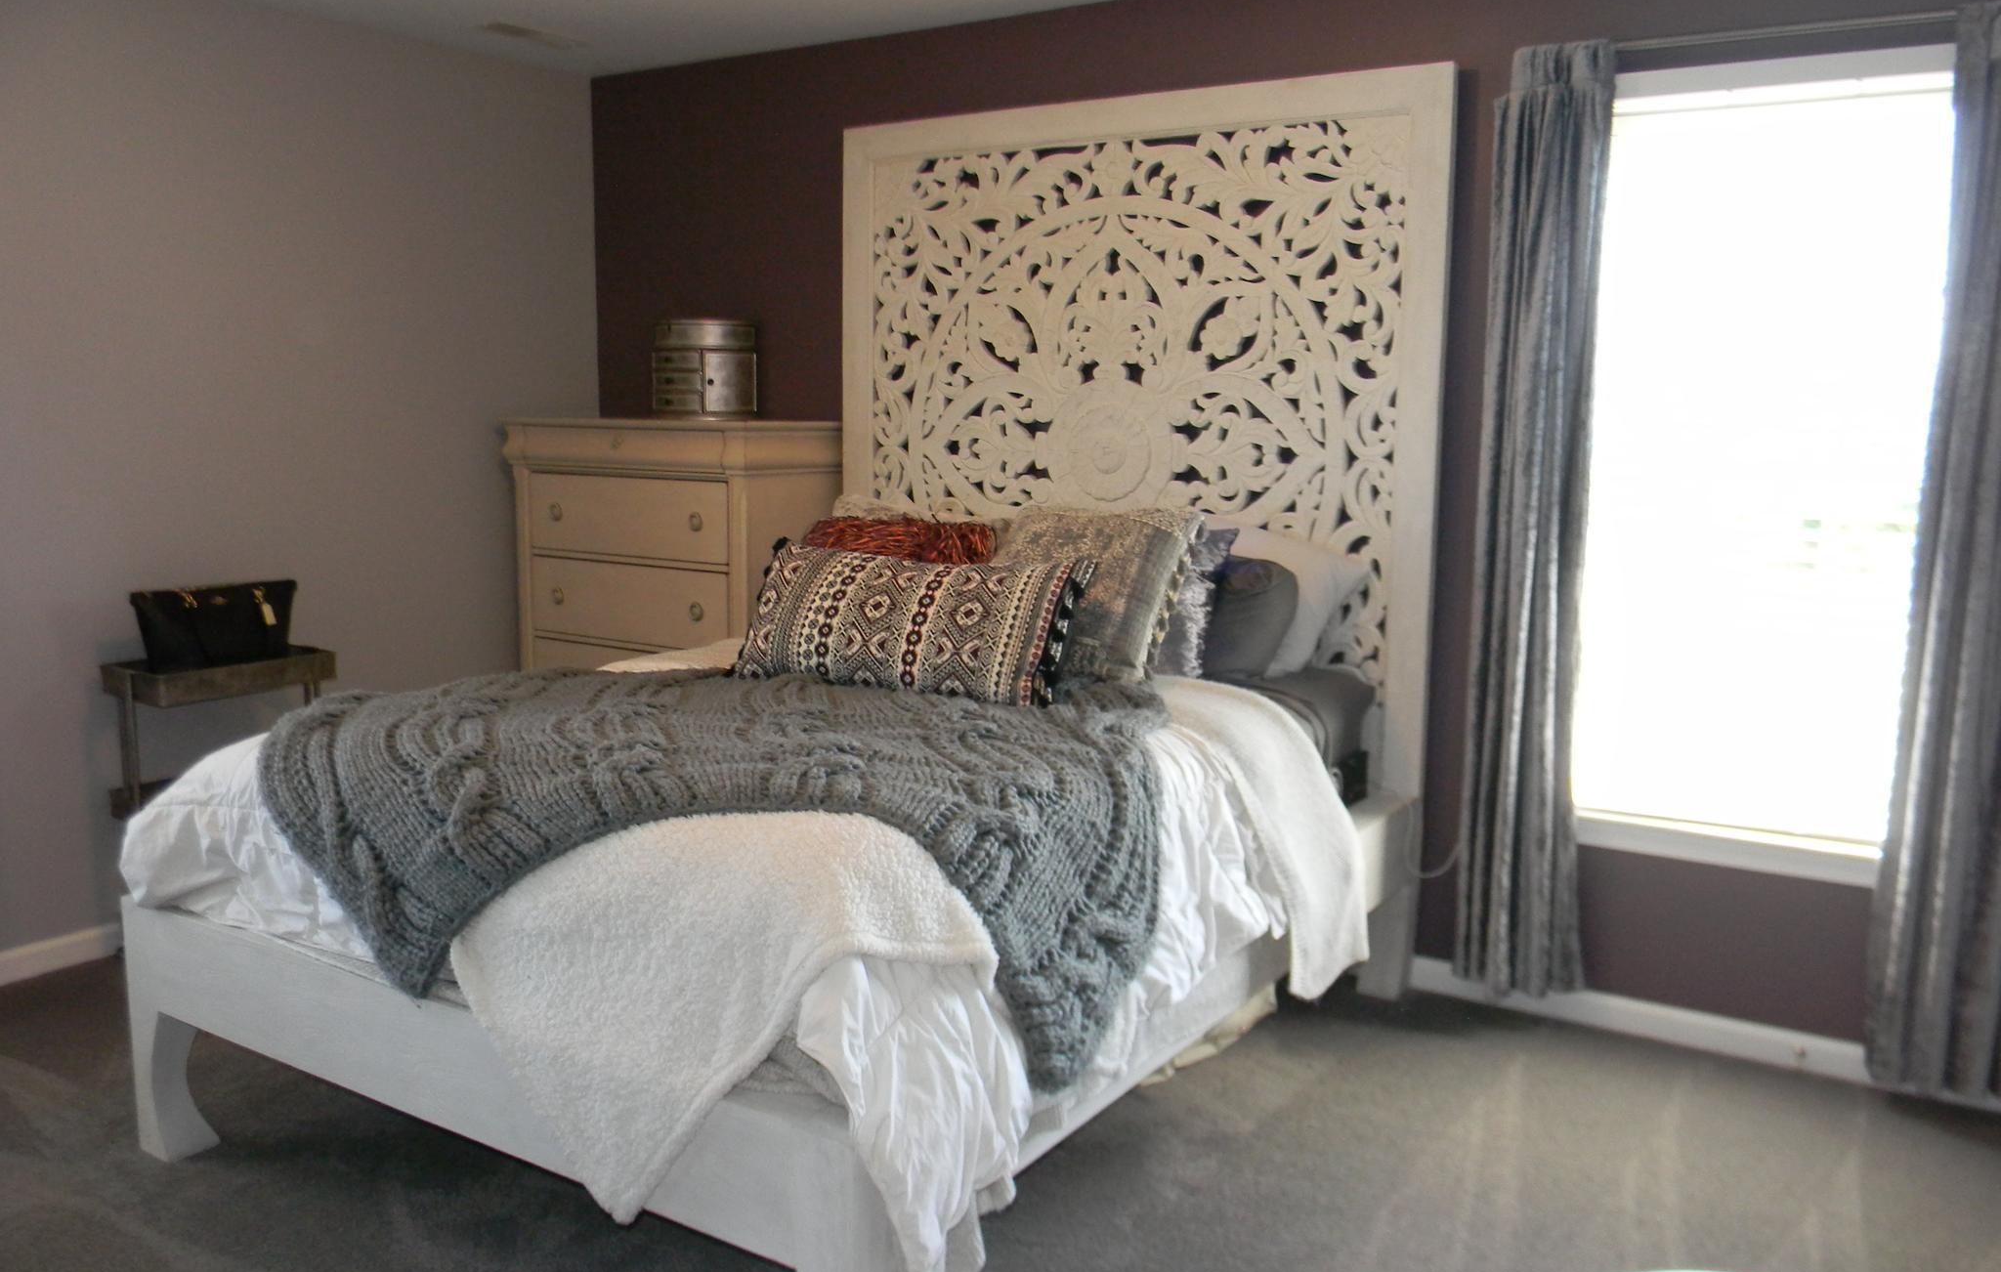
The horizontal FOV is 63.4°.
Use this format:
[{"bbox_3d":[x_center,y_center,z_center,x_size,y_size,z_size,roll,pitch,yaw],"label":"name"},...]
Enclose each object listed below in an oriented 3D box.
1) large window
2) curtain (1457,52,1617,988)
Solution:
[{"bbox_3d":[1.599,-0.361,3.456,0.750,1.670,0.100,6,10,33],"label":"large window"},{"bbox_3d":[1.198,-0.217,3.619,0.280,2.100,0.100,6,10,33],"label":"curtain"}]

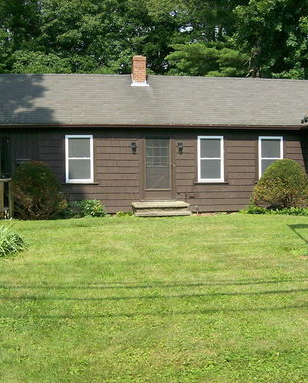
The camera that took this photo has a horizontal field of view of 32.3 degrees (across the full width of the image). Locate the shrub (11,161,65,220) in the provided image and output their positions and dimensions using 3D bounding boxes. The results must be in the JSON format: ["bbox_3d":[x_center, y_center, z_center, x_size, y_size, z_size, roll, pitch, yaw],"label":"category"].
[{"bbox_3d":[-3.482,-0.030,15.900,1.600,1.760,1.550,-1,2,-7],"label":"shrub"}]

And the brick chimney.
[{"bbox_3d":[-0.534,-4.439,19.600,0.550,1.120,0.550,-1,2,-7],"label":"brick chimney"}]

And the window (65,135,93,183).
[{"bbox_3d":[-2.427,-1.051,17.100,0.890,1.550,0.120,-1,1,-8],"label":"window"}]

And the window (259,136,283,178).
[{"bbox_3d":[3.900,-1.081,17.750,0.870,1.520,0.100,-1,2,-7],"label":"window"}]

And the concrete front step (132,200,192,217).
[{"bbox_3d":[0.268,0.543,16.800,1.850,0.430,0.900,-1,2,-7],"label":"concrete front step"}]

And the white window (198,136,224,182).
[{"bbox_3d":[1.865,-1.059,17.500,0.880,1.520,0.100,-1,2,-7],"label":"white window"}]

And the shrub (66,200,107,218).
[{"bbox_3d":[-2.081,0.555,16.400,1.220,0.530,0.900,-1,2,-7],"label":"shrub"}]

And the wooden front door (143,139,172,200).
[{"bbox_3d":[0.115,-0.722,17.450,0.950,2.050,0.110,-1,1,-8],"label":"wooden front door"}]

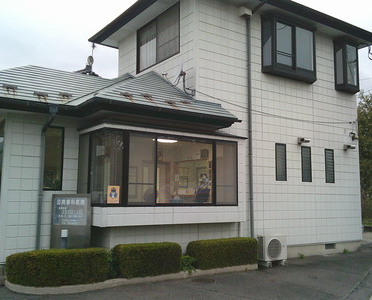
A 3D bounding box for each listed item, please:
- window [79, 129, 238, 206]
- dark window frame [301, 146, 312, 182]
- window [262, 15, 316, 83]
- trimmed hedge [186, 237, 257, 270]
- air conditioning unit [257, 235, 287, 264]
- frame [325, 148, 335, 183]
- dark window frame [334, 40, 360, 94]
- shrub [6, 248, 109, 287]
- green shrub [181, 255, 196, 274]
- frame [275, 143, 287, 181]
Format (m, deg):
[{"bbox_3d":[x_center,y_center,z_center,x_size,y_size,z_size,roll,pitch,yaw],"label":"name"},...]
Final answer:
[{"bbox_3d":[-0.489,0.442,8.008,3.010,1.352,1.250,5,-7,-34],"label":"window"},{"bbox_3d":[2.995,0.366,9.787,0.366,0.876,0.090,5,-7,-34],"label":"dark window frame"},{"bbox_3d":[2.598,-2.467,9.751,1.655,1.356,0.304,5,-8,-34],"label":"window"},{"bbox_3d":[0.744,2.041,7.830,1.490,0.485,0.400,5,-7,-34],"label":"trimmed hedge"},{"bbox_3d":[1.884,2.139,8.530,0.670,0.575,0.260,5,-7,-34],"label":"air conditioning unit"},{"bbox_3d":[3.760,0.431,10.296,0.353,0.880,0.090,5,-7,-34],"label":"frame"},{"bbox_3d":[4.537,-2.309,11.047,0.744,1.336,0.304,5,-8,-34],"label":"dark window frame"},{"bbox_3d":[-2.006,1.844,6.162,1.417,0.486,0.739,5,-8,-34],"label":"shrub"},{"bbox_3d":[0.023,2.089,7.224,0.270,0.300,0.250,5,-7,-34],"label":"green shrub"},{"bbox_3d":[2.236,0.301,9.281,0.360,0.876,0.090,5,-7,-34],"label":"frame"}]

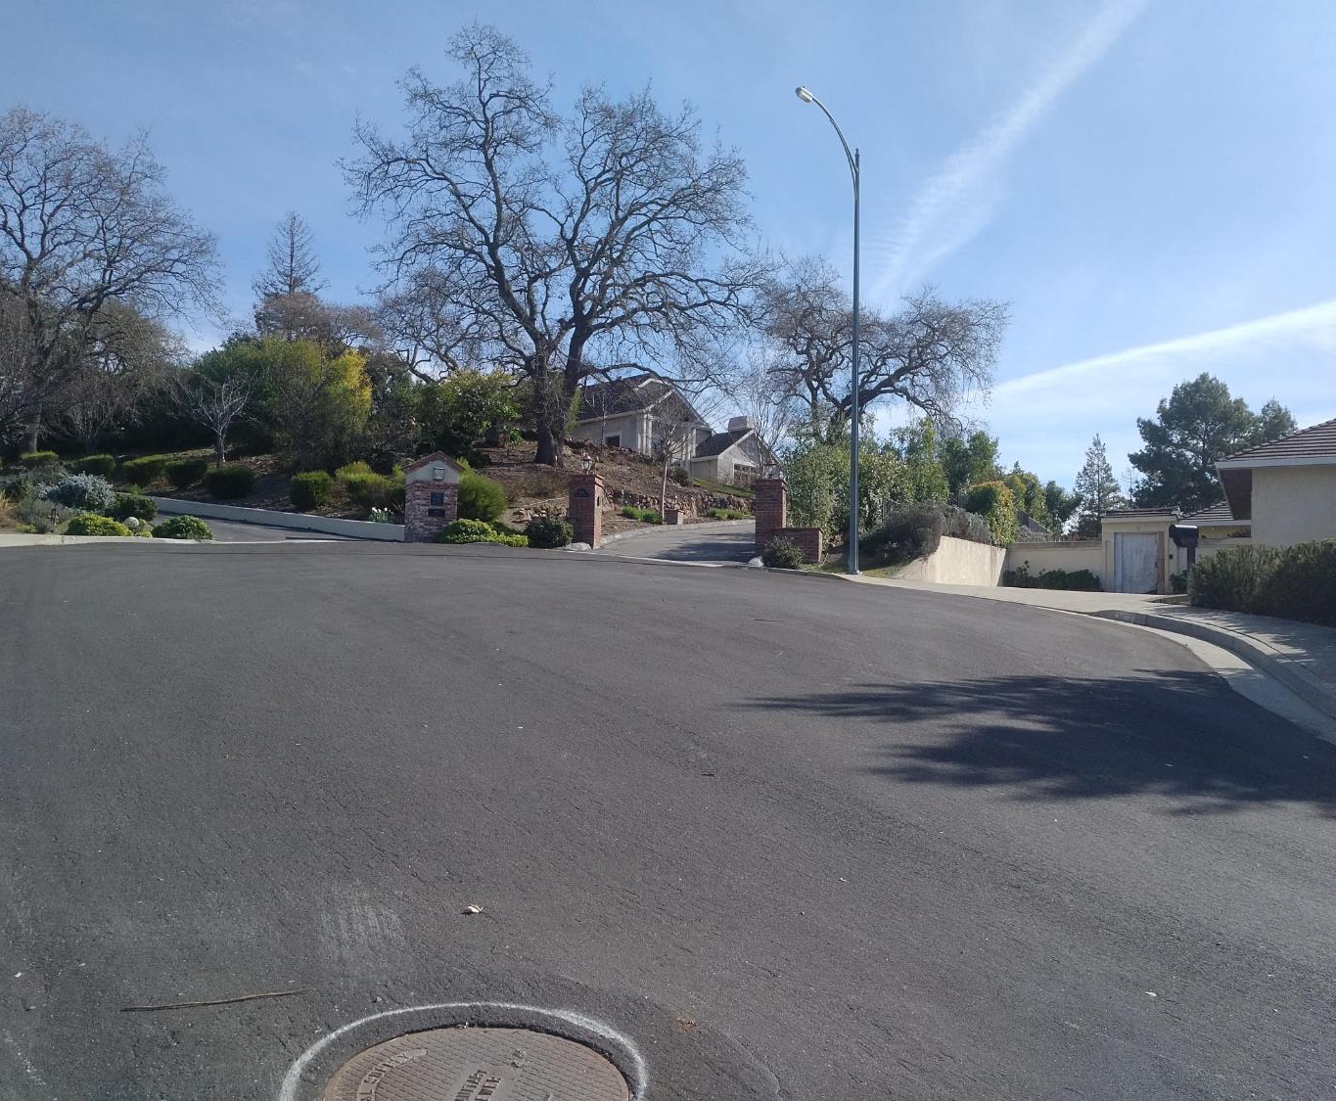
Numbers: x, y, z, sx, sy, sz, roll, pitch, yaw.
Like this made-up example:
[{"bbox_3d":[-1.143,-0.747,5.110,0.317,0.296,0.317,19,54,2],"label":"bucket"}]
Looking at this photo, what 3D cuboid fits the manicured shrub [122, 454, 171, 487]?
[{"bbox_3d":[-13.290,-2.031,29.200,1.200,0.830,1.100,1,-2,-22],"label":"manicured shrub"}]

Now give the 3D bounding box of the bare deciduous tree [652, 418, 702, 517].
[{"bbox_3d":[0.217,-2.203,31.000,1.310,2.800,1.300,1,0,0],"label":"bare deciduous tree"}]

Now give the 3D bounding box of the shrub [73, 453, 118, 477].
[{"bbox_3d":[-17.507,-2.575,35.000,1.290,0.790,1.300,1,0,0],"label":"shrub"}]

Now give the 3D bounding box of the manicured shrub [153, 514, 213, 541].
[{"bbox_3d":[-7.973,-0.367,18.800,1.000,0.440,0.900,1,-2,-20],"label":"manicured shrub"}]

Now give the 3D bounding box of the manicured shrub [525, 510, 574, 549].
[{"bbox_3d":[-2.583,-0.447,24.800,1.040,0.830,1.000,1,0,0],"label":"manicured shrub"}]

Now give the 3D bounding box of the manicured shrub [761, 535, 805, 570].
[{"bbox_3d":[2.336,0.035,23.100,0.850,0.680,0.800,1,-1,0],"label":"manicured shrub"}]

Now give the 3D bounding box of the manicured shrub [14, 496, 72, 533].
[{"bbox_3d":[-11.352,-0.635,20.800,1.010,0.670,1.000,1,0,0],"label":"manicured shrub"}]

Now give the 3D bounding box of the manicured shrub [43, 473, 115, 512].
[{"bbox_3d":[-11.581,-1.149,22.500,1.380,0.780,1.250,2,-2,-30],"label":"manicured shrub"}]

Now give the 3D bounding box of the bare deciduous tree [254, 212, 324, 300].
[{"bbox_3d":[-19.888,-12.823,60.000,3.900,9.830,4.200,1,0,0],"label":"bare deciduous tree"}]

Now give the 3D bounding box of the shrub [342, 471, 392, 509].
[{"bbox_3d":[-7.255,-1.464,27.600,1.200,0.950,1.150,1,-2,-16],"label":"shrub"}]

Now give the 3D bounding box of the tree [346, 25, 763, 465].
[{"bbox_3d":[-3.748,-10.137,38.000,13.600,14.400,12.500,1,-1,0],"label":"tree"}]

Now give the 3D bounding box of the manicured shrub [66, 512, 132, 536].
[{"bbox_3d":[-9.298,-0.421,18.700,1.050,0.420,0.900,1,-2,-20],"label":"manicured shrub"}]

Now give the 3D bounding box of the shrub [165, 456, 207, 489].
[{"bbox_3d":[-11.903,-1.912,28.300,1.080,0.780,1.000,1,-2,-22],"label":"shrub"}]

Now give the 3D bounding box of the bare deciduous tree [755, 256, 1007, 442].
[{"bbox_3d":[7.802,-6.769,42.000,8.980,7.910,8.000,1,0,0],"label":"bare deciduous tree"}]

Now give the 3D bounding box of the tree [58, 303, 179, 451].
[{"bbox_3d":[-18.727,-5.836,39.000,4.060,5.090,4.000,1,0,0],"label":"tree"}]

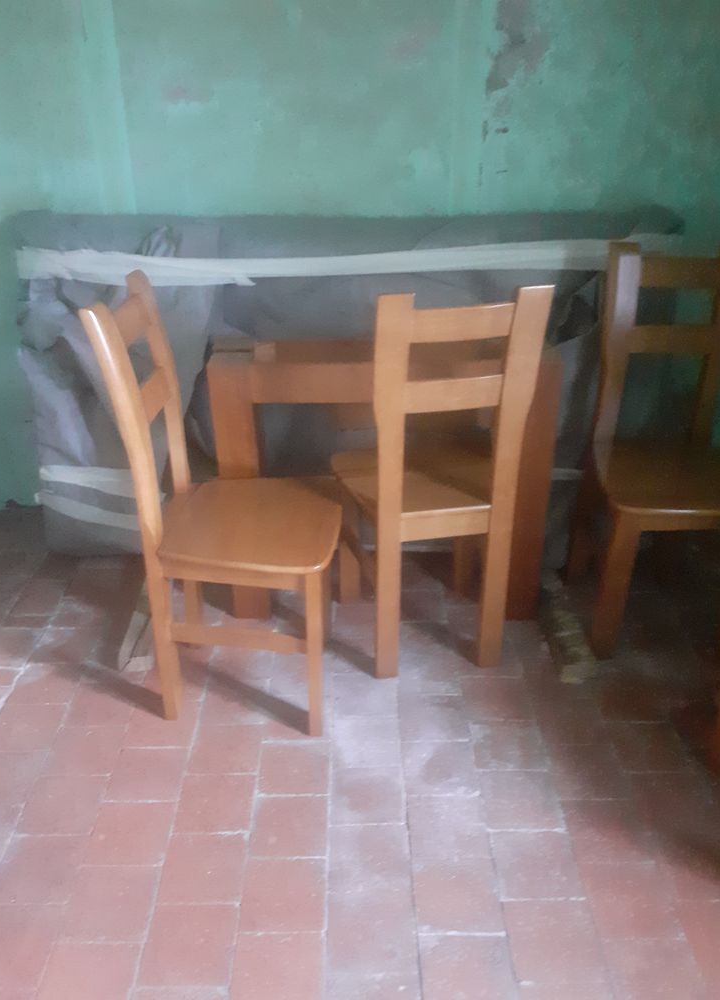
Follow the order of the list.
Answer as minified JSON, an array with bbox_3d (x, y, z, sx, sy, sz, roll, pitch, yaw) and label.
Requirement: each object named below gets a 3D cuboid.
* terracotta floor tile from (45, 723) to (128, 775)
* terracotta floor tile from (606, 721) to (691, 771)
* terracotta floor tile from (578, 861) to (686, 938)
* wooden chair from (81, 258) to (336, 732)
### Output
[{"bbox_3d":[-0.627,0.580,1.787,0.156,0.016,0.150,0,28,0],"label":"terracotta floor tile"},{"bbox_3d":[0.638,0.560,1.759,0.150,0.015,0.148,-1,27,0],"label":"terracotta floor tile"},{"bbox_3d":[0.491,0.736,1.429,0.153,0.015,0.147,-1,29,0],"label":"terracotta floor tile"},{"bbox_3d":[-0.283,0.016,1.780,0.479,0.965,0.425,2,27,5],"label":"wooden chair"}]

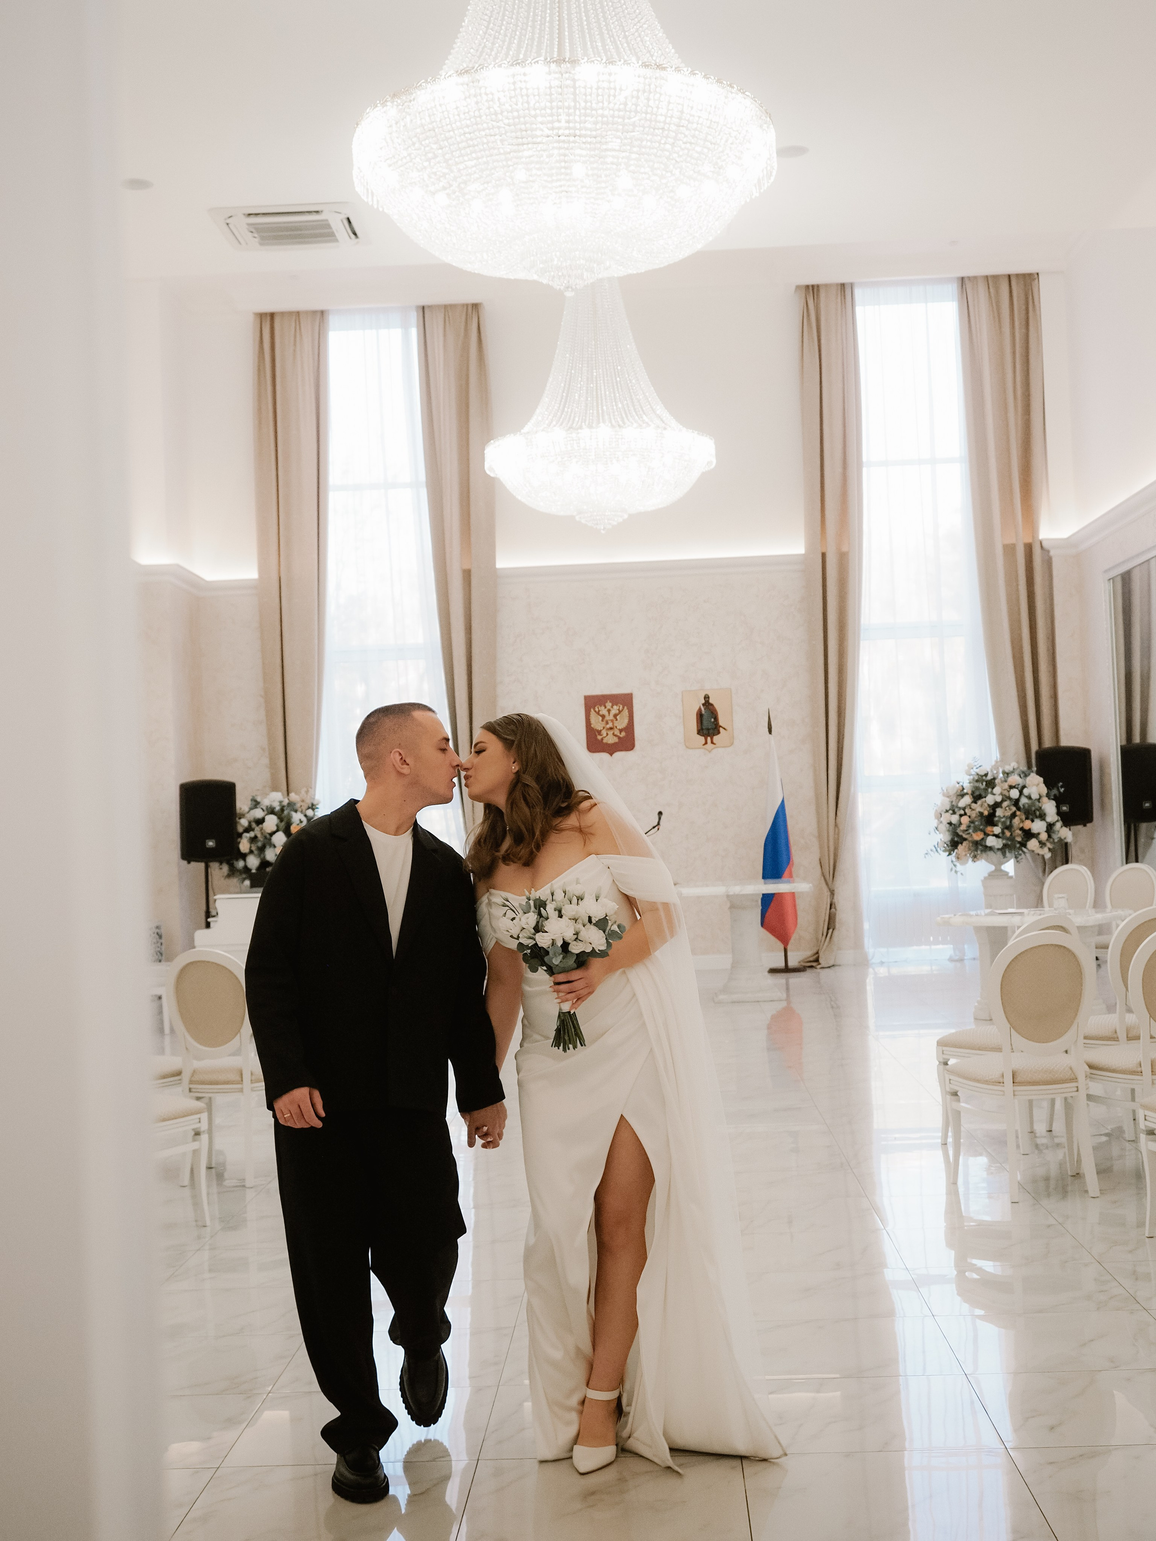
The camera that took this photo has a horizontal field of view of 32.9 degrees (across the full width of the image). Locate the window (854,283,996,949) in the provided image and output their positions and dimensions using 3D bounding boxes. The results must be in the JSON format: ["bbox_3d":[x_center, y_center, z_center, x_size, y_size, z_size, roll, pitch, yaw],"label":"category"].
[{"bbox_3d":[3.207,-1.402,18.070,1.350,6.250,0.180,-2,-1,2],"label":"window"}]

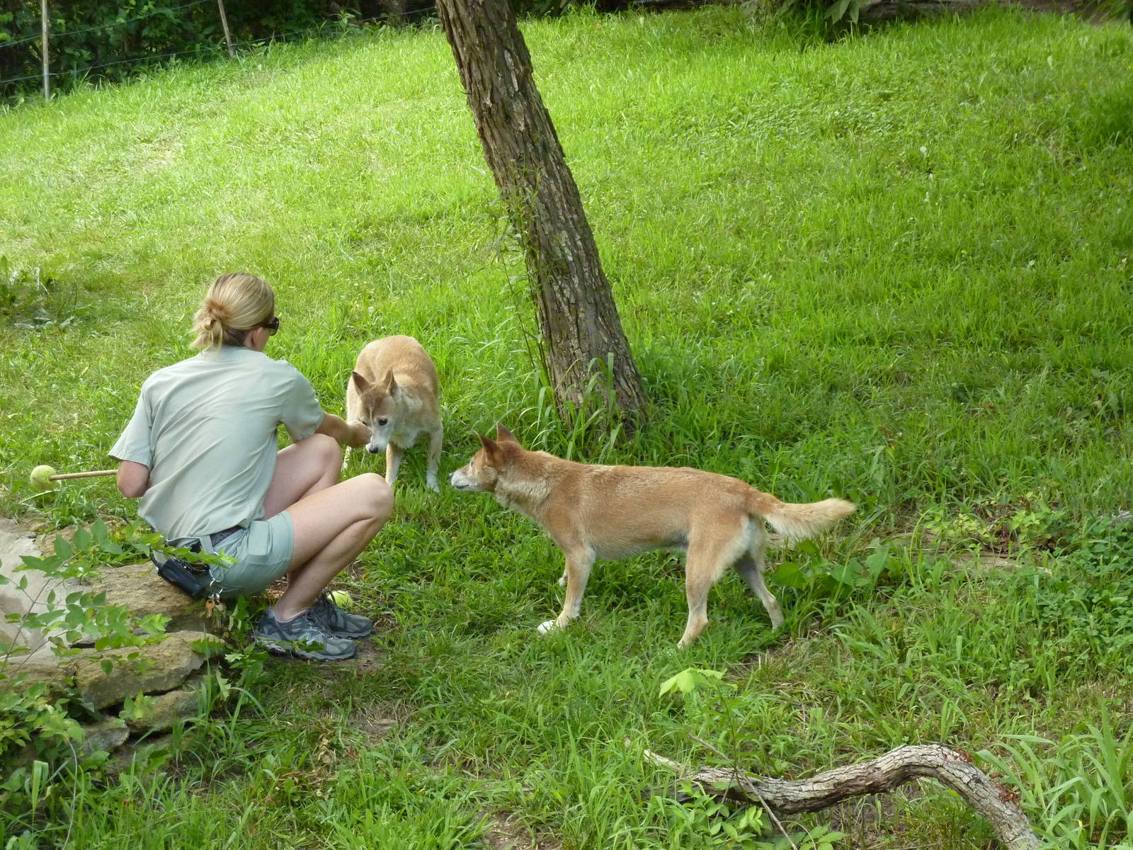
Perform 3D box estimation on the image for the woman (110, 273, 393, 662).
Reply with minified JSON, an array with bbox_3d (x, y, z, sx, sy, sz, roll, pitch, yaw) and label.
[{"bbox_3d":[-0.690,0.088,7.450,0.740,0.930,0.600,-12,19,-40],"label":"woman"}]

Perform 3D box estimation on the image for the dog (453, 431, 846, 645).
[{"bbox_3d":[0.205,0.298,7.560,1.060,0.490,0.250,4,15,17],"label":"dog"}]

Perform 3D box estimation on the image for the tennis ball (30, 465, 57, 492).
[{"bbox_3d":[-1.344,0.137,7.570,0.067,0.067,0.067,0,14,0],"label":"tennis ball"}]

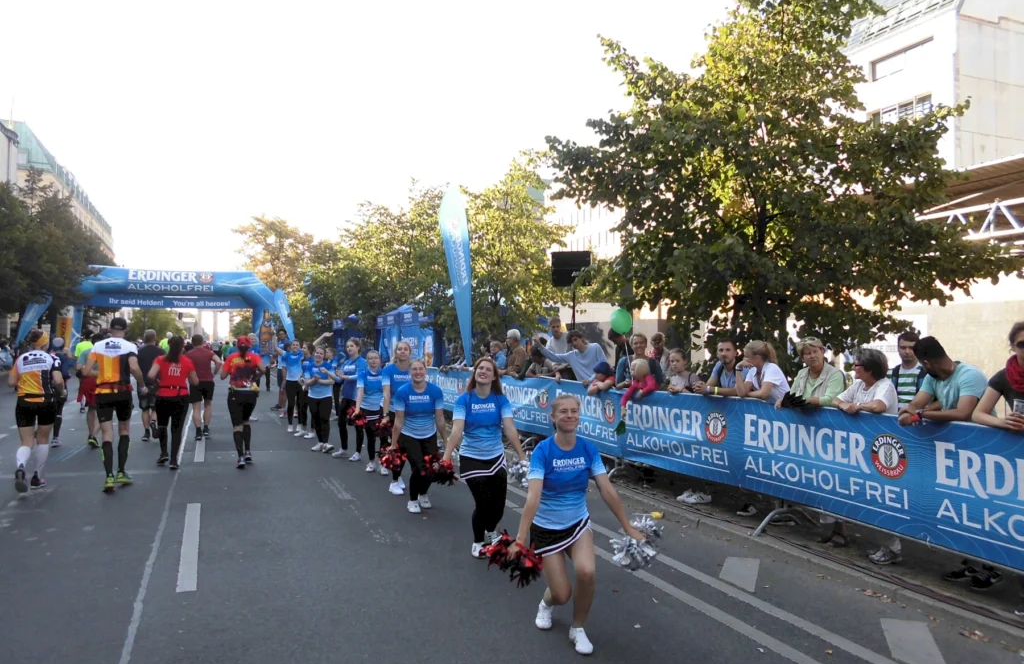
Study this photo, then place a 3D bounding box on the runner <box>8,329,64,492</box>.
[{"bbox_3d":[-5.132,0.841,8.300,0.540,1.730,0.520,0,-1,-22],"label":"runner"}]

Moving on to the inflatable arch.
[{"bbox_3d":[-17.232,-0.427,38.873,10.286,5.300,1.400,1,-1,-22],"label":"inflatable arch"}]

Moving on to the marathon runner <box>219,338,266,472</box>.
[{"bbox_3d":[-3.452,0.898,9.850,0.550,1.650,0.480,0,-1,-22],"label":"marathon runner"}]

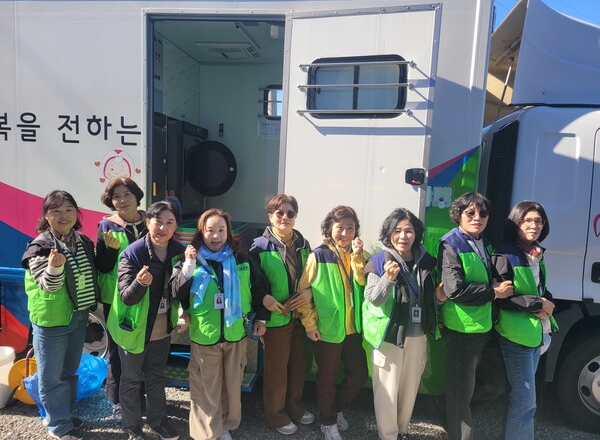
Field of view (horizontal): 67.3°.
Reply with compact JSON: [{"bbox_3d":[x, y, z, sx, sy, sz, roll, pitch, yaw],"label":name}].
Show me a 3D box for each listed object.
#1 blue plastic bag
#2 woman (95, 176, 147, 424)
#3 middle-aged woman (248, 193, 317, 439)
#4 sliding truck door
[{"bbox_3d":[-1.640,1.150,3.180,0.520,0.380,0.330,1,7,-15],"label":"blue plastic bag"},{"bbox_3d":[-1.215,0.530,3.060,0.460,1.630,0.340,0,8,-24],"label":"woman"},{"bbox_3d":[-0.125,0.625,3.040,0.460,1.590,0.310,1,7,-14],"label":"middle-aged woman"},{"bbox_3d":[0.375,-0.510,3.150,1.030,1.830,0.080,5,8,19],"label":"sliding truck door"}]

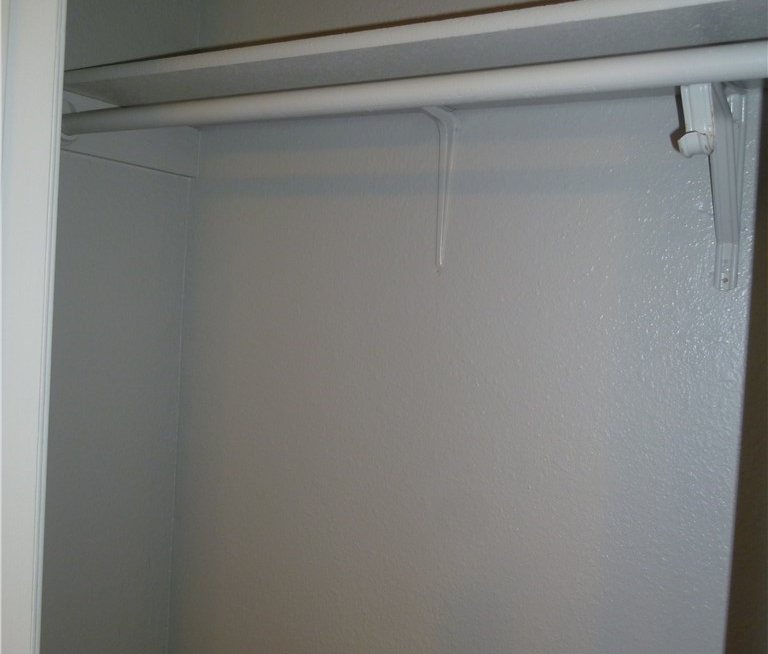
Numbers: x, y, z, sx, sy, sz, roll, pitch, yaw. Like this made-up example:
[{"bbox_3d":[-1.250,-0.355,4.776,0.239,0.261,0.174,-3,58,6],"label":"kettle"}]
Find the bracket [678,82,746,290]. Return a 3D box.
[{"bbox_3d":[0.376,-0.177,0.834,0.037,0.259,0.301,4,2,31],"label":"bracket"}]

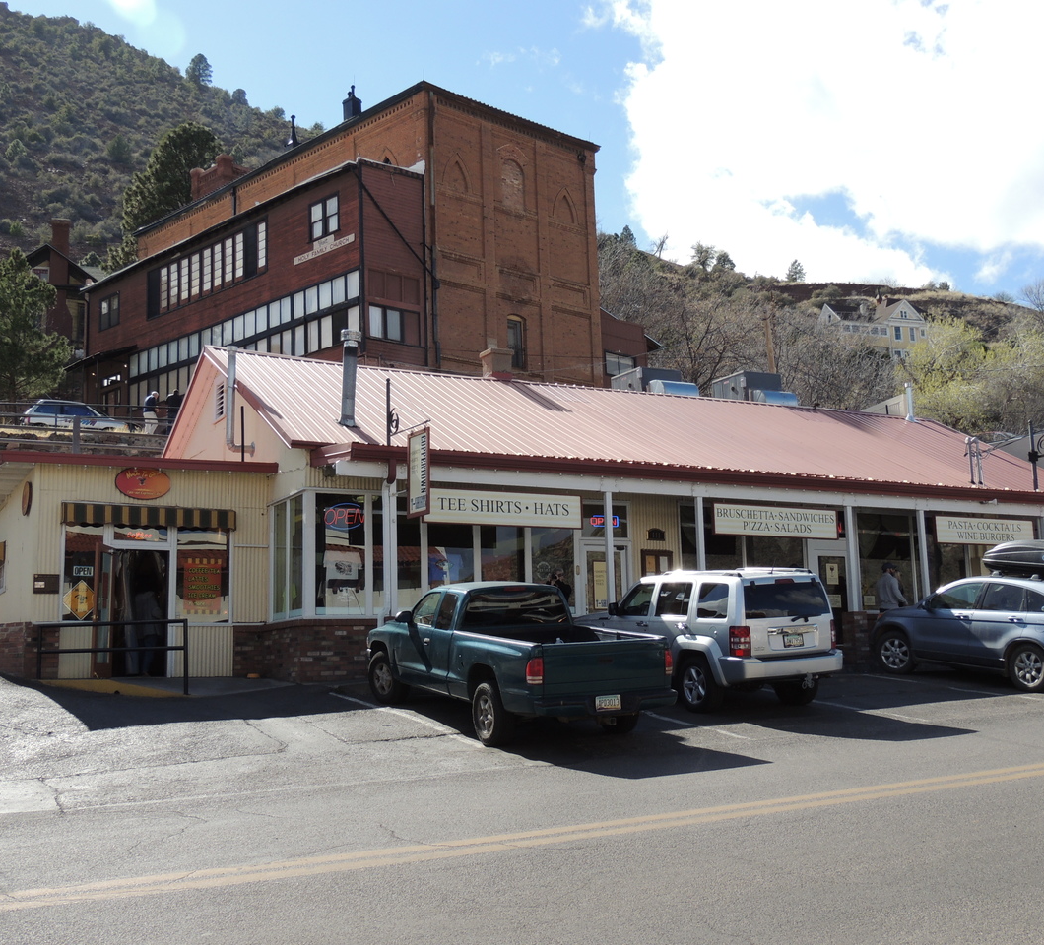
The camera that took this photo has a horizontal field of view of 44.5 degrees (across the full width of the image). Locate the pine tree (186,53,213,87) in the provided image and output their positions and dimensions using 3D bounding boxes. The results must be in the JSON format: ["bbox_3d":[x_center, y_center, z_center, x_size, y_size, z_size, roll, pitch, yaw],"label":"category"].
[{"bbox_3d":[-72.385,-90.142,285.913,5.946,8.183,5.946,-2,-8,0],"label":"pine tree"}]

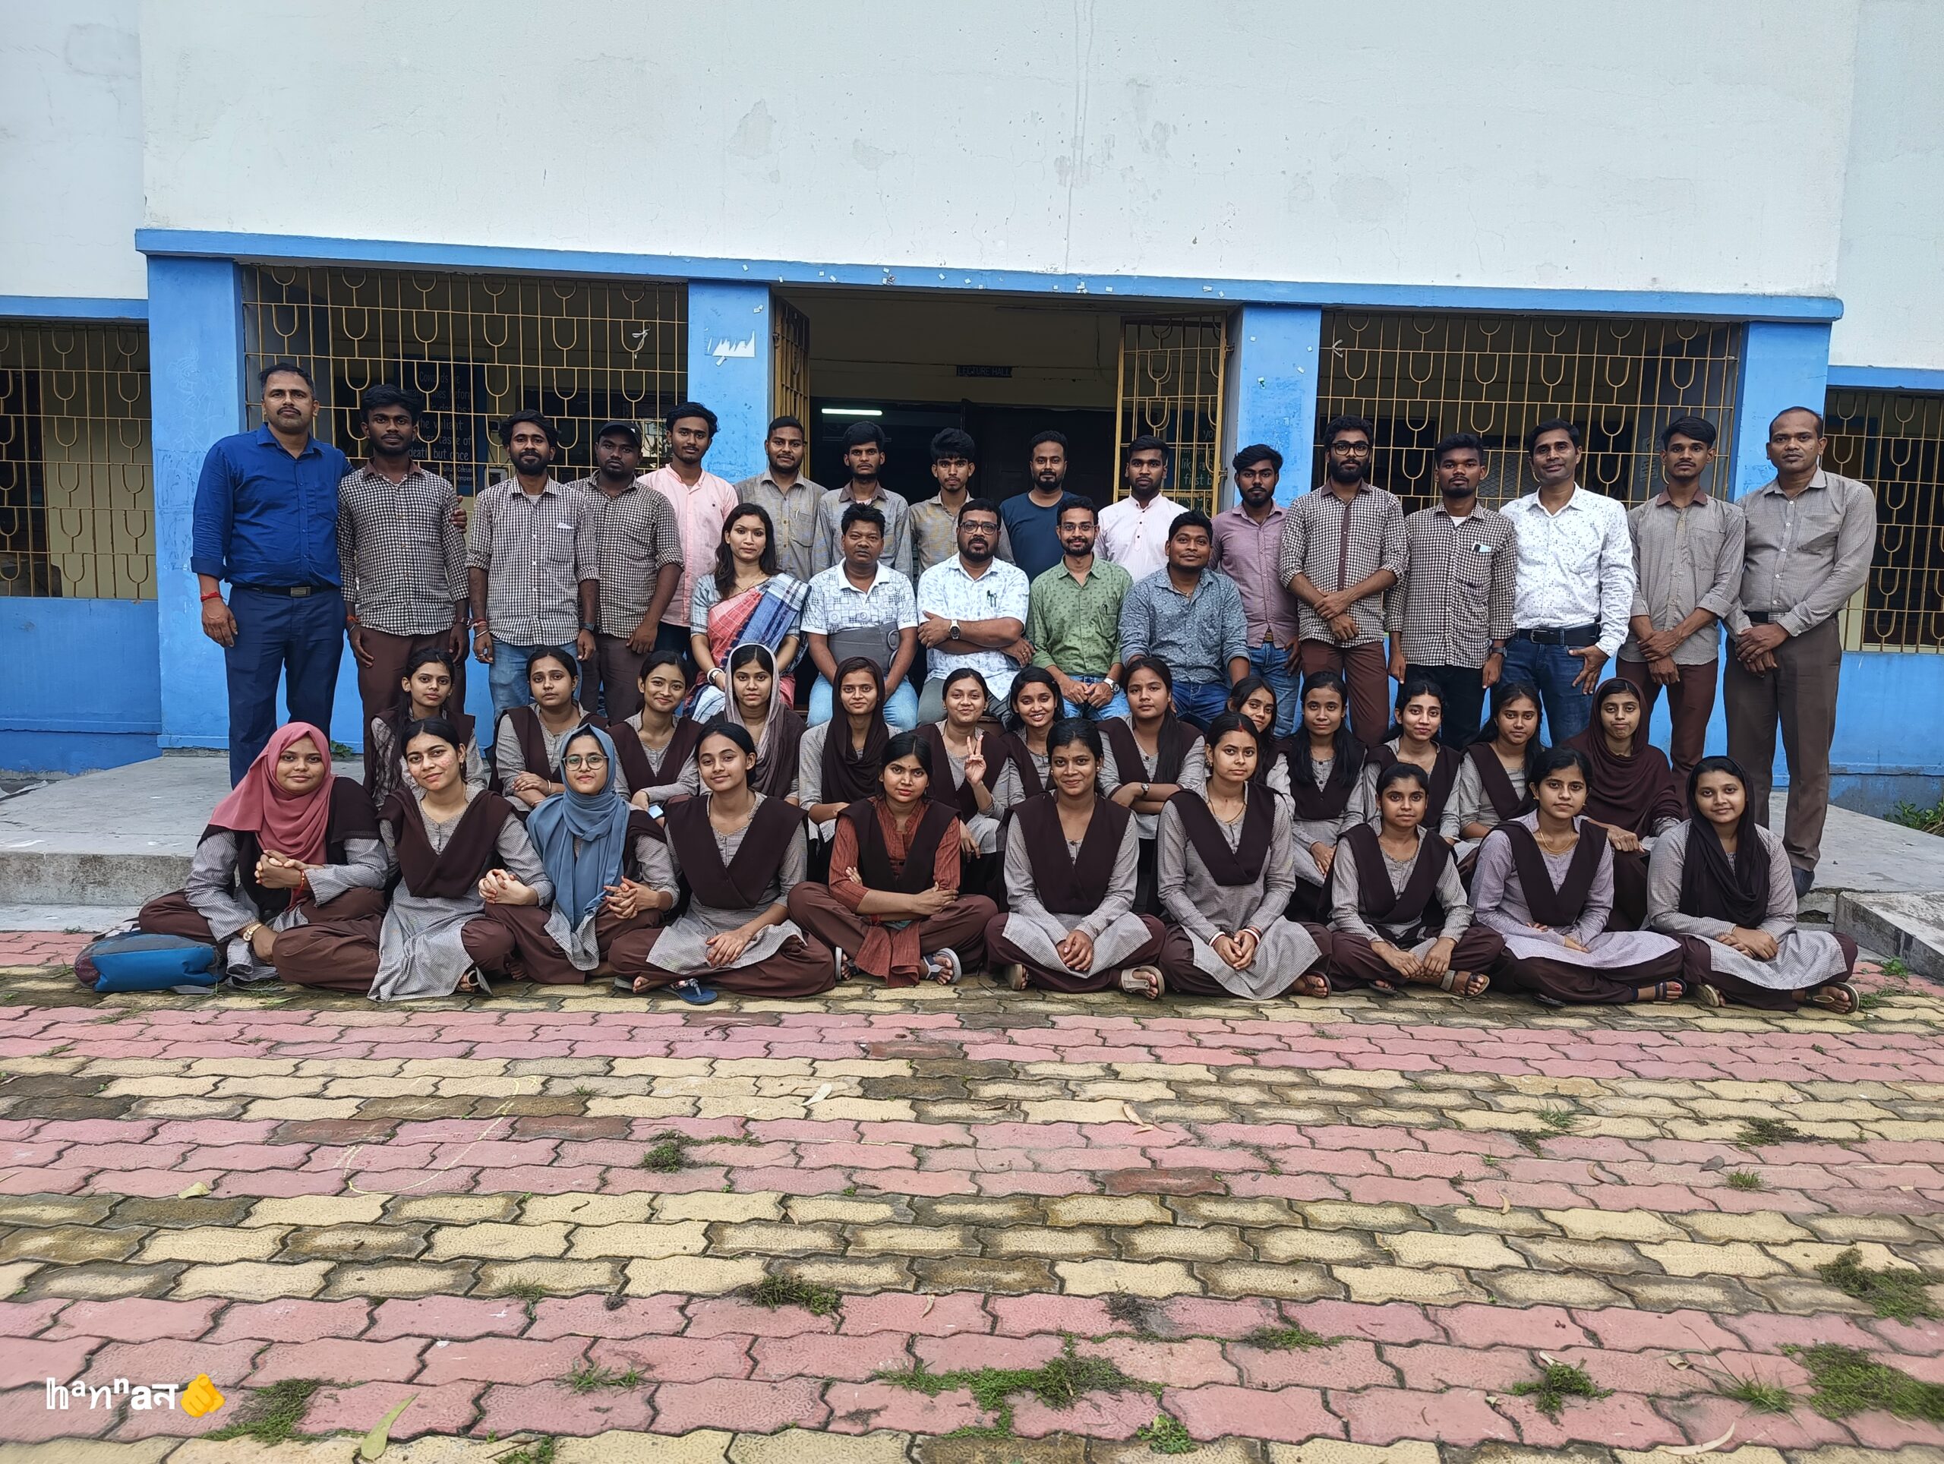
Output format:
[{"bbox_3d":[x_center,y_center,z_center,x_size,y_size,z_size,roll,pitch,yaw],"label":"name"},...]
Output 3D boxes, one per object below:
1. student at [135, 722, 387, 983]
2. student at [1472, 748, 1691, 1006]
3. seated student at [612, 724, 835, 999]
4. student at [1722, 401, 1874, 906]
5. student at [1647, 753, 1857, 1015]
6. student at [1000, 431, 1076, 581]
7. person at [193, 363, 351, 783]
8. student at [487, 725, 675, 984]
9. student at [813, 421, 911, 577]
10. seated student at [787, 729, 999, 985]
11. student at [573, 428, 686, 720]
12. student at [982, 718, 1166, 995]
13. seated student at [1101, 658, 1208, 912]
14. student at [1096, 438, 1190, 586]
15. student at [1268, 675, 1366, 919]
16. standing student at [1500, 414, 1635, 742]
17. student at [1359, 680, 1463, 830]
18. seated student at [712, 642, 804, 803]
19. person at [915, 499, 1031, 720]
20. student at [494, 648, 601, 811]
[{"bbox_3d":[-2.104,0.326,3.909,0.680,0.701,0.600,0,5,-20],"label":"student"},{"bbox_3d":[1.885,0.405,4.019,0.660,0.720,0.620,3,6,19],"label":"student"},{"bbox_3d":[-0.747,0.350,3.893,0.650,0.730,0.580,2,6,3],"label":"seated student"},{"bbox_3d":[2.867,-0.274,4.518,0.520,1.673,0.330,5,7,32],"label":"student"},{"bbox_3d":[2.432,0.427,4.050,0.650,0.720,0.620,4,6,23],"label":"student"},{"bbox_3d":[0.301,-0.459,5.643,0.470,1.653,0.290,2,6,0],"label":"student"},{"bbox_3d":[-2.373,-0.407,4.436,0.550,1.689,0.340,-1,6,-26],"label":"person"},{"bbox_3d":[-1.185,0.340,3.949,0.550,0.711,0.580,0,5,-12],"label":"student"},{"bbox_3d":[-0.467,-0.459,5.482,0.470,1.698,0.280,1,5,-5],"label":"student"},{"bbox_3d":[-0.243,0.357,4.023,0.630,0.718,0.560,1,6,-2],"label":"seated student"},{"bbox_3d":[-1.405,-0.429,5.236,0.470,1.638,0.300,0,5,-14],"label":"student"},{"bbox_3d":[0.314,0.345,3.966,0.560,0.768,0.590,1,5,0],"label":"student"},{"bbox_3d":[0.626,0.211,4.427,0.430,0.920,0.680,2,5,6],"label":"seated student"},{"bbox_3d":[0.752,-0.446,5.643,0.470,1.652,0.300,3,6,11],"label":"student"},{"bbox_3d":[1.209,0.251,4.488,0.420,0.906,0.660,2,5,10],"label":"student"},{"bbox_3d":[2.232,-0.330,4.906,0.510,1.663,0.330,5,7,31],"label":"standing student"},{"bbox_3d":[1.510,0.253,4.458,0.420,0.880,0.680,3,5,14],"label":"student"},{"bbox_3d":[-0.754,0.174,4.508,0.460,0.947,0.620,1,6,-6],"label":"seated student"},{"bbox_3d":[0.009,-0.221,4.920,0.500,1.346,0.720,1,5,0],"label":"person"},{"bbox_3d":[-1.425,0.177,4.358,0.430,0.885,0.680,0,5,-14],"label":"student"}]

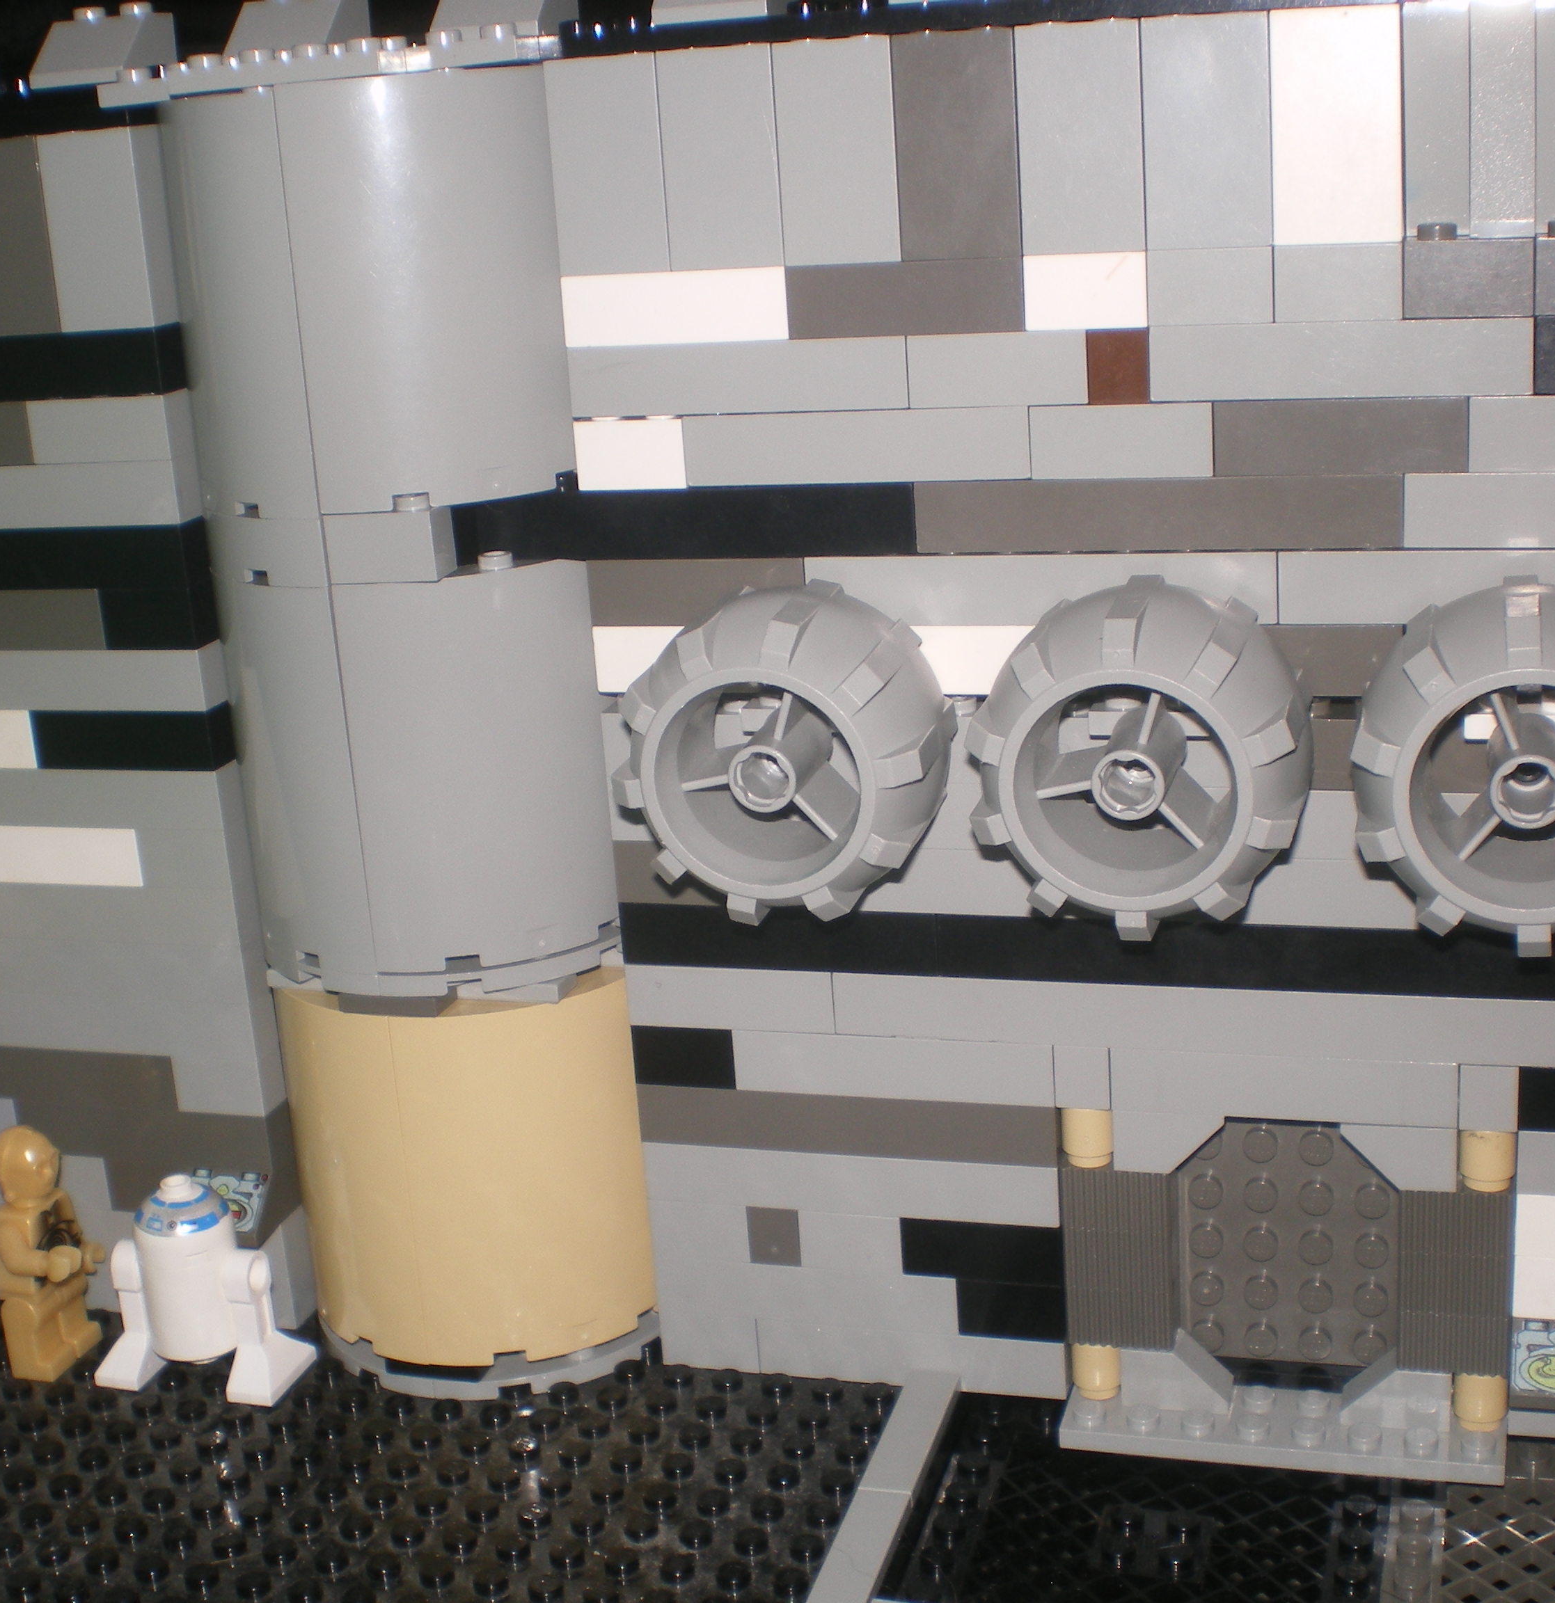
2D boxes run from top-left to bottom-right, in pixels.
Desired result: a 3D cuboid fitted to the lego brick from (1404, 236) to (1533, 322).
[{"bbox_3d":[0.086,-0.065,0.292,0.016,0.010,0.008,1,17,17],"label":"lego brick"}]

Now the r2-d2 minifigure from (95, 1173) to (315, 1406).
[{"bbox_3d":[-0.093,0.076,0.370,0.032,0.034,0.016,1,17,17],"label":"r2-d2 minifigure"}]

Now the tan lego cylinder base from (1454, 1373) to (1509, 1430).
[{"bbox_3d":[0.101,0.085,0.338,0.008,0.010,0.008,1,17,17],"label":"tan lego cylinder base"}]

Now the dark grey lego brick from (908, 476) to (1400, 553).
[{"bbox_3d":[0.051,-0.039,0.313,0.064,0.010,0.012,1,17,17],"label":"dark grey lego brick"}]

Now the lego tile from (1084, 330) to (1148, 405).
[{"bbox_3d":[0.045,-0.057,0.306,0.008,0.010,0.008,1,17,17],"label":"lego tile"}]

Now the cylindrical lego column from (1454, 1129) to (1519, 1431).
[{"bbox_3d":[0.100,0.066,0.331,0.008,0.048,0.008,1,17,17],"label":"cylindrical lego column"}]

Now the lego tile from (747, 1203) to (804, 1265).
[{"bbox_3d":[0.001,0.064,0.358,0.008,0.010,0.008,1,18,17],"label":"lego tile"}]

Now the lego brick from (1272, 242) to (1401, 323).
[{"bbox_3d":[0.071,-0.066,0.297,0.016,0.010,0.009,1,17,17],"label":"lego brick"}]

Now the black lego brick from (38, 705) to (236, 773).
[{"bbox_3d":[-0.100,-0.011,0.366,0.032,0.010,0.008,1,17,17],"label":"black lego brick"}]

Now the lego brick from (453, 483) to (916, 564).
[{"bbox_3d":[-0.013,-0.040,0.330,0.069,0.010,0.008,1,17,17],"label":"lego brick"}]

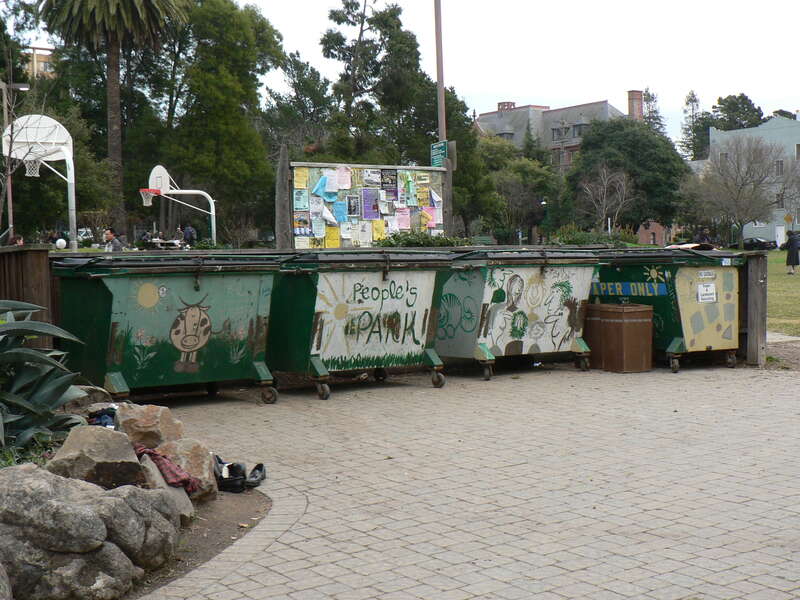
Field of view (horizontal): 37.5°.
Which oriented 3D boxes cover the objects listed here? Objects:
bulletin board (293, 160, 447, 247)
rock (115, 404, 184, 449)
[{"bbox_3d":[-0.390,-1.209,16.300,2.600,1.300,0.120,-3,4,-36],"label":"bulletin board"},{"bbox_3d":[-1.998,1.017,9.400,0.540,0.350,0.460,-1,3,0],"label":"rock"}]

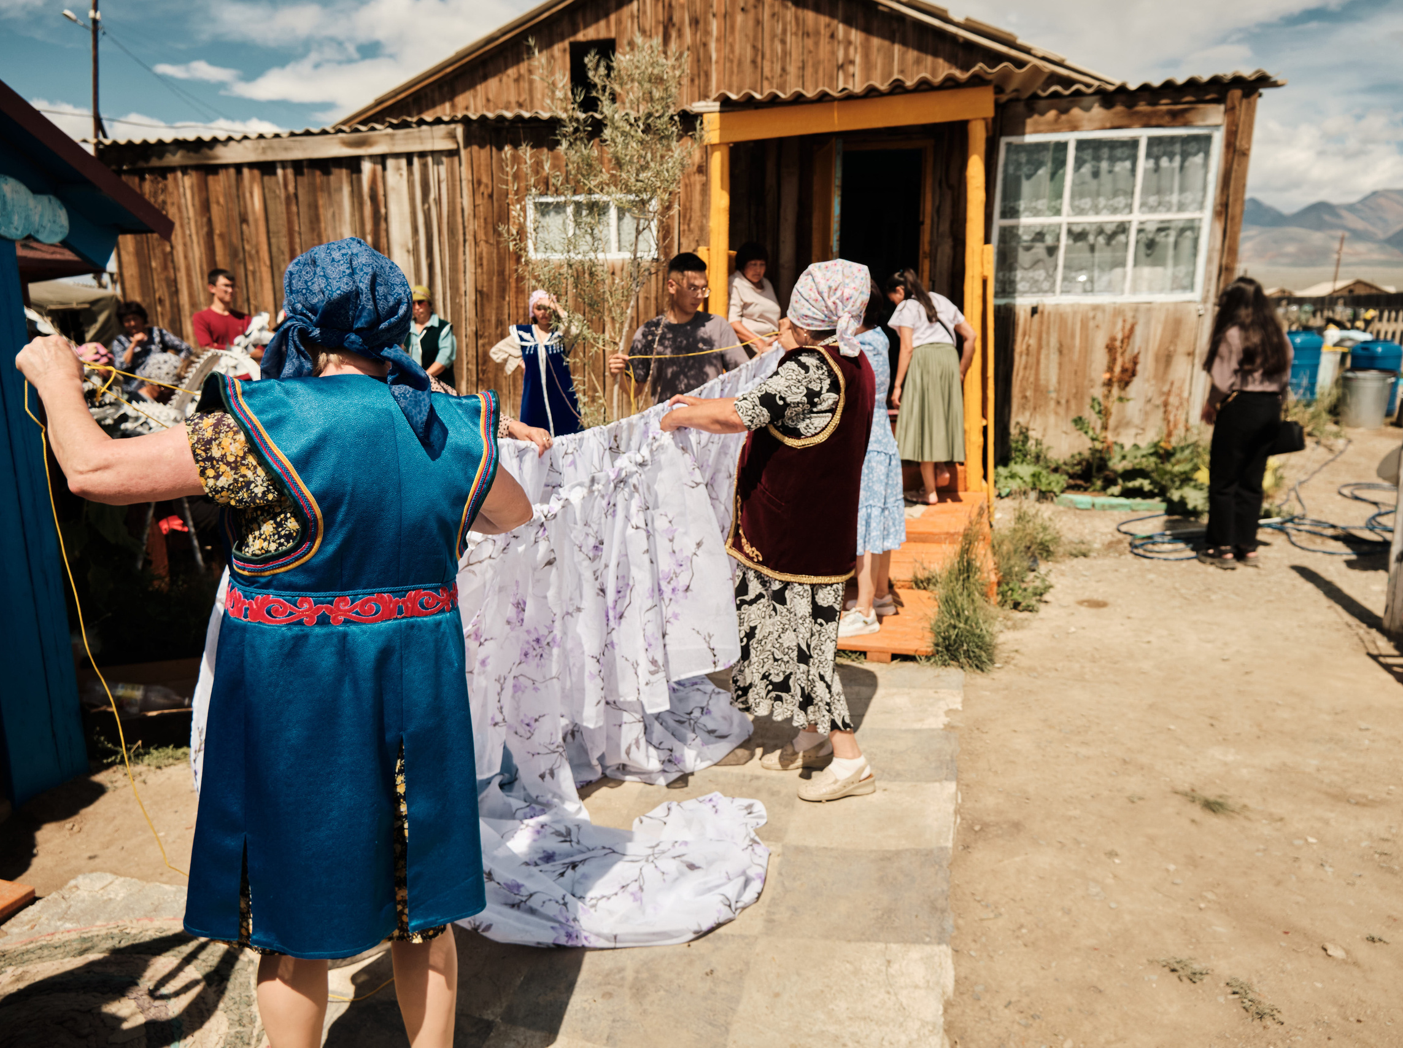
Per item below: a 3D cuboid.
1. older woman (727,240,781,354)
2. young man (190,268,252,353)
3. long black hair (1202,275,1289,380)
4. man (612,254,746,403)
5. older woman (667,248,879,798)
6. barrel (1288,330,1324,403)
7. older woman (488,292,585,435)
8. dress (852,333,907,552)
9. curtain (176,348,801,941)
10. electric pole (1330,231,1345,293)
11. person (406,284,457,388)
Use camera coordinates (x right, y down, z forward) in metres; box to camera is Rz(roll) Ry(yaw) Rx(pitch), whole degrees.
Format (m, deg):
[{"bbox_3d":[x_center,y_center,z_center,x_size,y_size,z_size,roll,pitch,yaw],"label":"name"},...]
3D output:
[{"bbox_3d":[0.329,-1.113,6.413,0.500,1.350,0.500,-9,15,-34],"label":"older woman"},{"bbox_3d":[-3.643,-1.096,7.750,0.520,1.703,0.360,-9,15,-34],"label":"young man"},{"bbox_3d":[2.975,-1.061,5.502,0.400,0.570,0.260,3,13,12],"label":"long black hair"},{"bbox_3d":[-0.092,-0.331,4.437,0.640,1.680,0.450,-3,13,-12],"label":"man"},{"bbox_3d":[0.223,0.034,3.012,0.640,1.600,0.500,0,13,2],"label":"older woman"},{"bbox_3d":[7.866,-2.071,13.271,0.580,0.950,0.580,0,13,0],"label":"barrel"},{"bbox_3d":[-1.242,-0.994,7.670,0.660,1.541,0.380,-2,13,-8],"label":"older woman"},{"bbox_3d":[0.697,-0.339,4.300,0.380,1.000,0.460,-2,13,-8],"label":"dress"},{"bbox_3d":[-0.171,0.143,3.207,1.202,1.300,2.174,6,14,26],"label":"curtain"},{"bbox_3d":[52.353,-20.550,82.497,0.220,6.524,0.220,0,13,0],"label":"electric pole"},{"bbox_3d":[-2.142,-1.039,7.763,0.520,1.587,0.360,-2,13,-8],"label":"person"}]

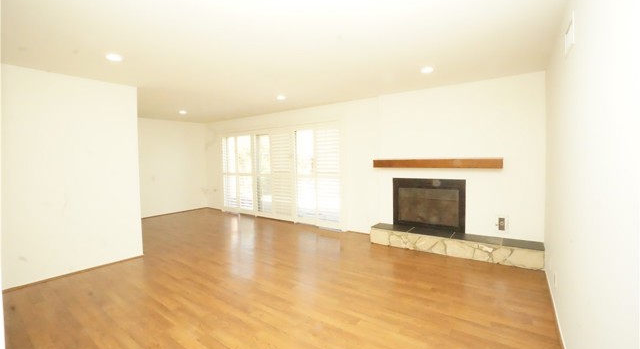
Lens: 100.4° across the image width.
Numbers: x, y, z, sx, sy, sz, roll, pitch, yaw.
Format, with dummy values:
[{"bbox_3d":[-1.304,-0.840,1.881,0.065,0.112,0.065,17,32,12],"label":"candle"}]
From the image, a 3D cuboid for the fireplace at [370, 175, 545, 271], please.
[{"bbox_3d":[1.856,0.605,3.905,2.181,1.034,0.420,1,3,35],"label":"fireplace"}]

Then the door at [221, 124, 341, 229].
[{"bbox_3d":[-1.095,-0.003,6.238,3.728,2.099,0.130,1,3,35],"label":"door"}]

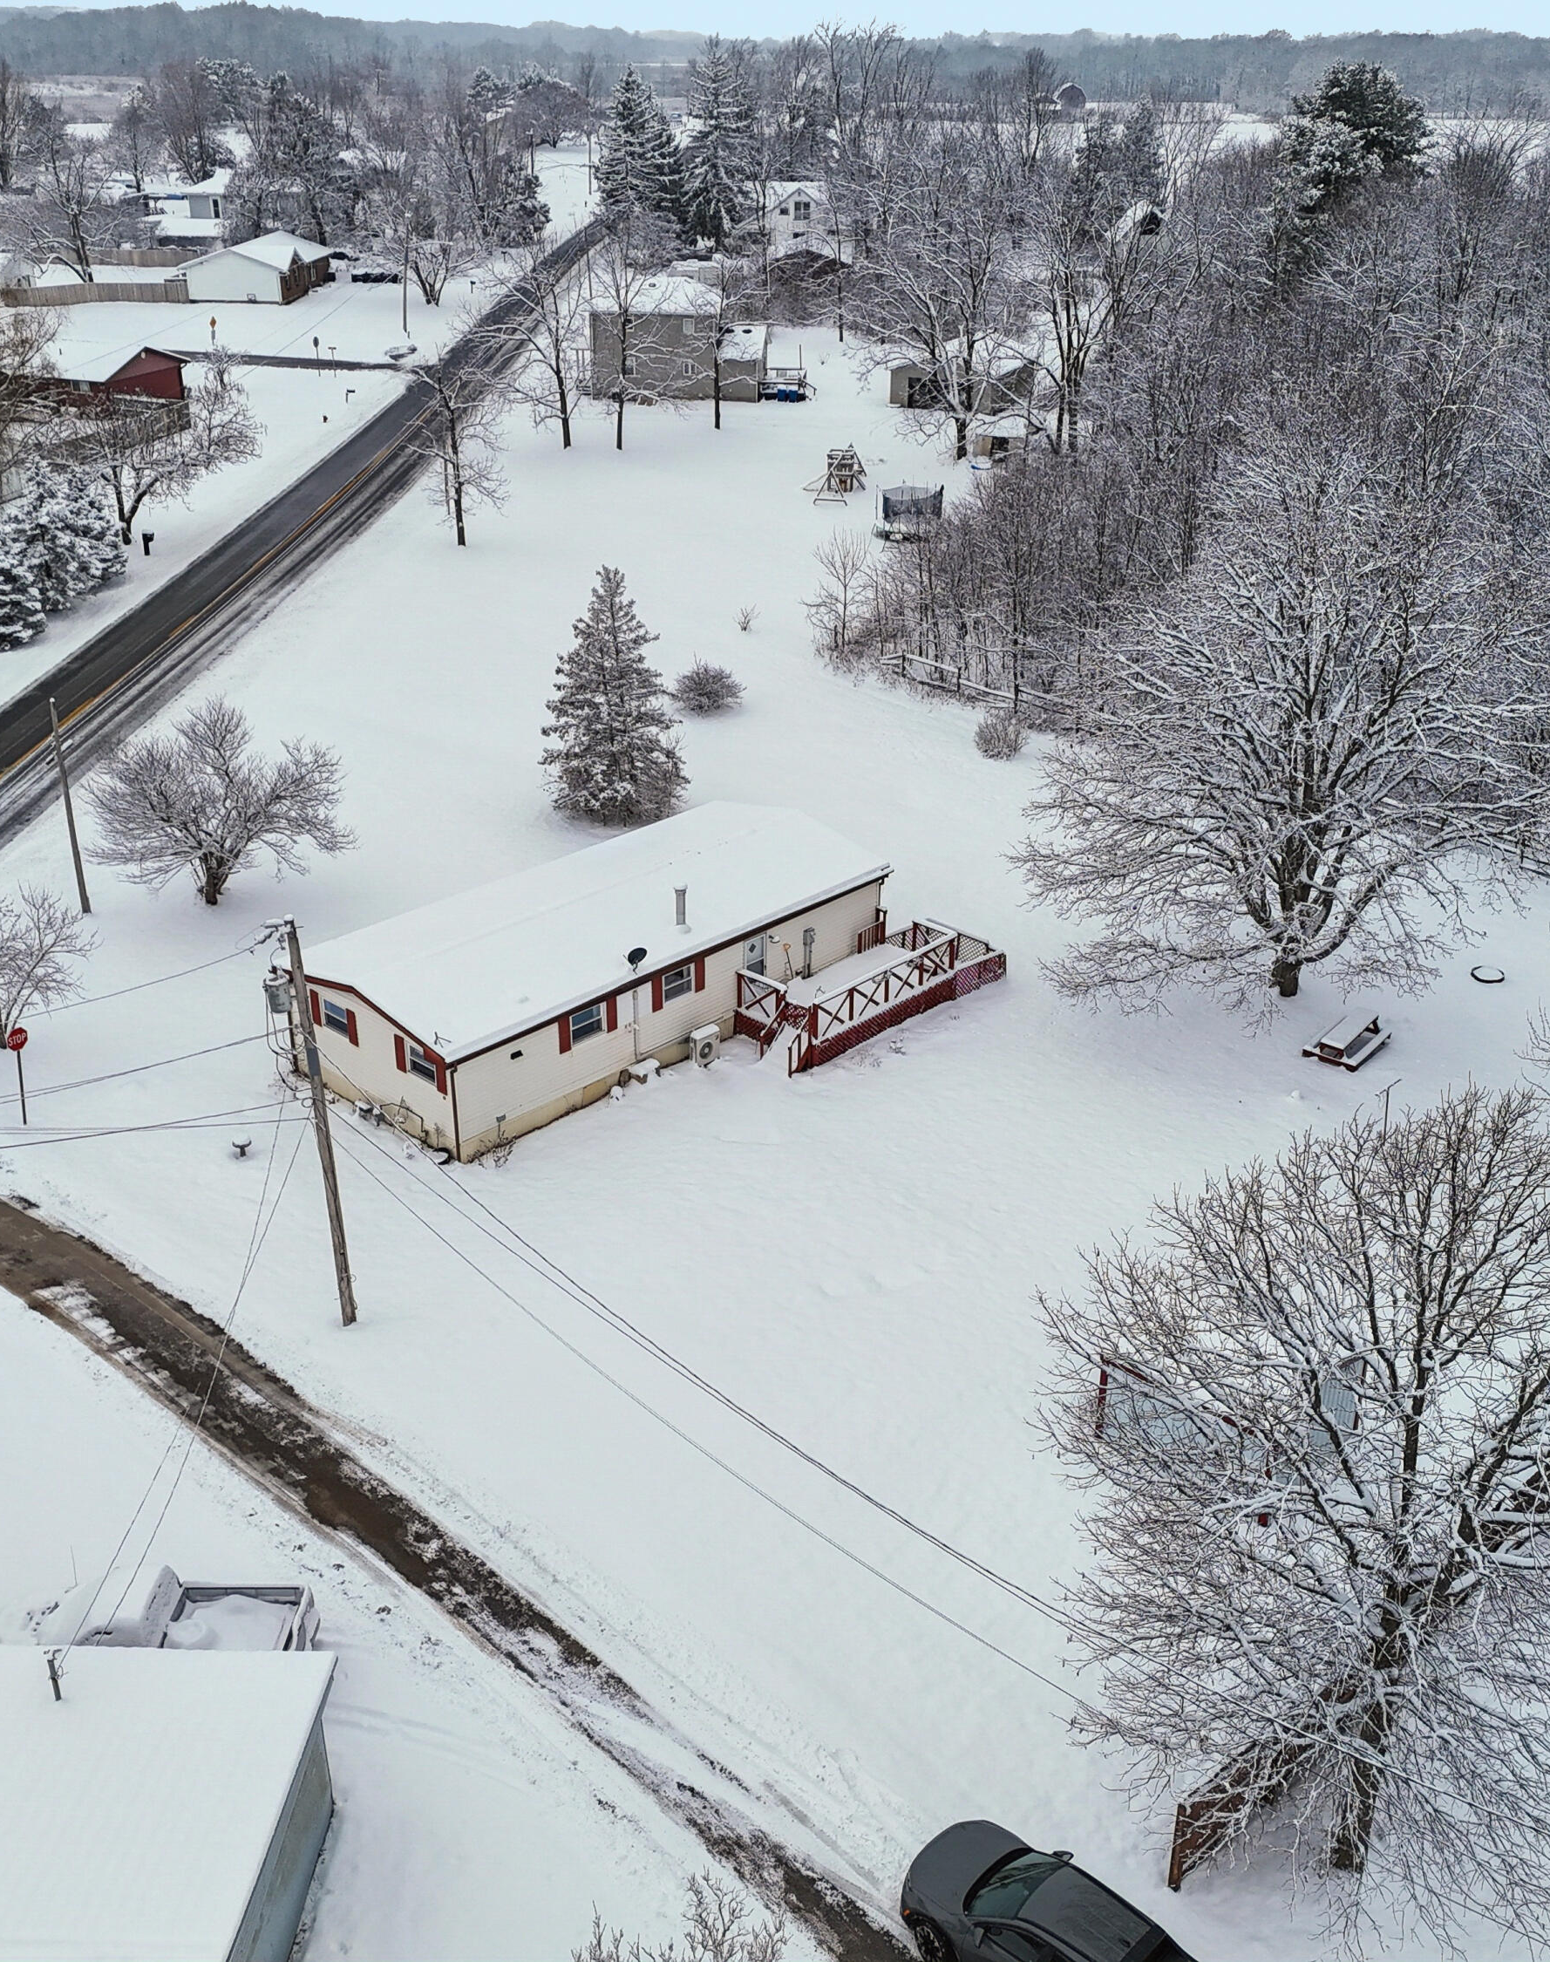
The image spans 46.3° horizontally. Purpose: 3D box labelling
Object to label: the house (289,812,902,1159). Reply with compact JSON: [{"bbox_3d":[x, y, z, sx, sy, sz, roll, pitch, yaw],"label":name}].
[{"bbox_3d":[-4.829,-0.848,50.916,7.316,3.720,16.142,24,36,38],"label":"house"}]

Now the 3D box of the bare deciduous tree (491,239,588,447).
[{"bbox_3d":[-15.546,-42.304,120.628,7.090,13.200,7.090,0,27,0],"label":"bare deciduous tree"}]

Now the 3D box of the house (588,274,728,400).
[{"bbox_3d":[-8.998,-49.697,139.515,9.700,8.340,8.730,0,27,0],"label":"house"}]

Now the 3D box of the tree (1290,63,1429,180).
[{"bbox_3d":[45.430,-60.058,143.609,11.600,22.800,11.500,0,28,0],"label":"tree"}]

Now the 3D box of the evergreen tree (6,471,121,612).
[{"bbox_3d":[-35.074,-22.093,89.157,5.500,6.700,5.500,0,27,0],"label":"evergreen tree"}]

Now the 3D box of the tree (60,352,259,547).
[{"bbox_3d":[-33.650,-28.540,97.981,9.900,9.900,9.500,0,28,0],"label":"tree"}]

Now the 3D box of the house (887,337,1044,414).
[{"bbox_3d":[14.025,-44.171,131.536,8.200,4.500,8.400,16,31,27],"label":"house"}]

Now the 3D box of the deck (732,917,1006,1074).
[{"bbox_3d":[2.633,-0.171,52.375,3.290,2.200,9.260,24,35,38],"label":"deck"}]

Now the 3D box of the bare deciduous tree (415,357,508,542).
[{"bbox_3d":[-17.050,-28.431,97.828,5.000,9.800,5.000,0,28,0],"label":"bare deciduous tree"}]

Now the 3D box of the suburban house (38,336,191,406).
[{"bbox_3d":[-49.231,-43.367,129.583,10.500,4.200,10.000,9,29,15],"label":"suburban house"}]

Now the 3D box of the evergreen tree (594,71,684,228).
[{"bbox_3d":[-19.056,-114.496,250.950,11.830,21.340,11.830,0,27,0],"label":"evergreen tree"}]

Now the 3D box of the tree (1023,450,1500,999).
[{"bbox_3d":[13.851,-6.039,49.324,14.000,14.600,14.000,0,27,0],"label":"tree"}]

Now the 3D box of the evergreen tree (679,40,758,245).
[{"bbox_3d":[-7.279,-107.997,234.630,10.480,24.640,10.480,0,27,0],"label":"evergreen tree"}]

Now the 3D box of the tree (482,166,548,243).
[{"bbox_3d":[-34.177,-101.188,236.032,8.600,9.500,8.600,0,28,0],"label":"tree"}]

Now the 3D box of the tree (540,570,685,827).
[{"bbox_3d":[-5.605,-10.435,64.499,4.900,8.800,4.900,0,27,0],"label":"tree"}]

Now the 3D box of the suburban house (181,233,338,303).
[{"bbox_3d":[-53.259,-73.590,186.861,10.500,4.800,20.000,1,27,1],"label":"suburban house"}]

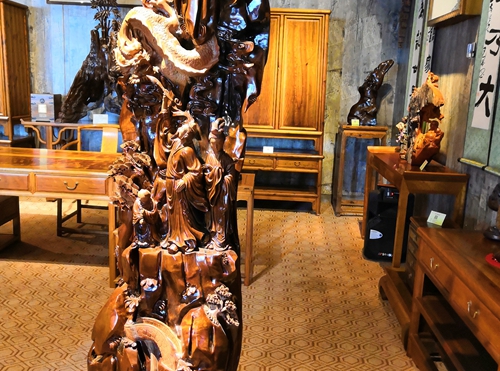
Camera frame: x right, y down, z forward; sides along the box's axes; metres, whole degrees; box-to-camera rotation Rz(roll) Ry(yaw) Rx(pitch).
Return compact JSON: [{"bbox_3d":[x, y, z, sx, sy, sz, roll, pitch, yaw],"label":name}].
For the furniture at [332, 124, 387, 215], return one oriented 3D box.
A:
[{"bbox_3d":[1.218,-0.181,5.820,0.476,0.983,0.504,3,11,2],"label":"furniture"}]

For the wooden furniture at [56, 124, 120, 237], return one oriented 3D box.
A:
[{"bbox_3d":[-1.321,-0.039,4.698,0.630,0.931,0.532,3,11,2],"label":"wooden furniture"}]

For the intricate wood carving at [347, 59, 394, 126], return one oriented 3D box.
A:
[{"bbox_3d":[1.290,-1.000,5.627,0.455,0.704,0.336,3,11,2],"label":"intricate wood carving"}]

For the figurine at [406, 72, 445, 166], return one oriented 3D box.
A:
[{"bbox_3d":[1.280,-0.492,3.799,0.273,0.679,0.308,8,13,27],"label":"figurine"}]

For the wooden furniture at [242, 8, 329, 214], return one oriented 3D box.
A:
[{"bbox_3d":[0.305,-0.807,5.783,1.043,2.148,0.546,3,11,2],"label":"wooden furniture"}]

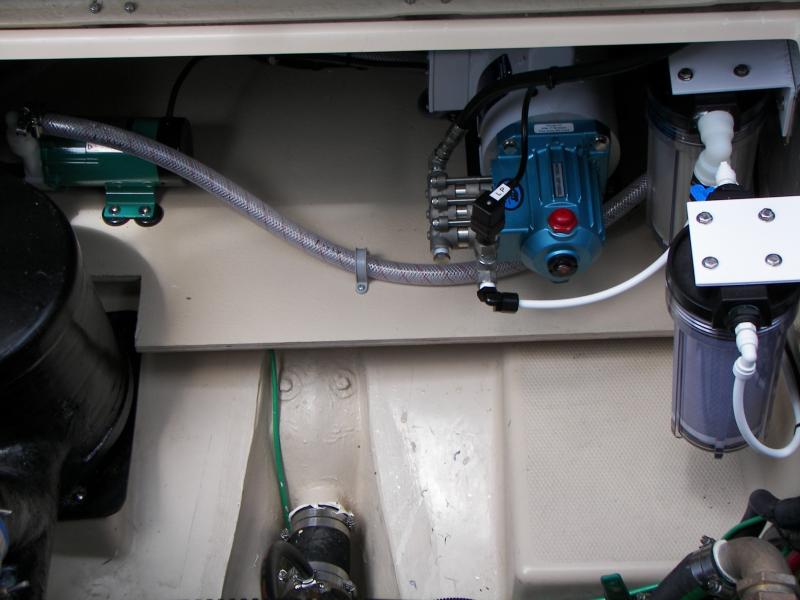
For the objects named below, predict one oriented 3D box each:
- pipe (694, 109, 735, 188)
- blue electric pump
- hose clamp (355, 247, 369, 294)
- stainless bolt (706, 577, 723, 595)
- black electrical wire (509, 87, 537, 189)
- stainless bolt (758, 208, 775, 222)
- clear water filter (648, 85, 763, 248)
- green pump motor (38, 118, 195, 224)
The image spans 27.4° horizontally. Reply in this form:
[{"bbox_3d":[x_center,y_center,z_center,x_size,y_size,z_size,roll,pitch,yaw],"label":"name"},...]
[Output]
[{"bbox_3d":[0.314,-0.146,1.649,0.039,0.065,0.055,-2,53,5],"label":"pipe"},{"bbox_3d":[0.178,-0.104,1.926,0.138,0.142,0.166,-2,53,5],"label":"blue electric pump"},{"bbox_3d":[-0.048,-0.039,1.999,0.014,0.029,0.056,-2,53,5],"label":"hose clamp"},{"bbox_3d":[0.324,0.294,1.690,0.013,0.013,0.016,-53,38,-1],"label":"stainless bolt"},{"bbox_3d":[0.141,-0.184,1.867,0.038,0.062,0.120,-2,53,5],"label":"black electrical wire"},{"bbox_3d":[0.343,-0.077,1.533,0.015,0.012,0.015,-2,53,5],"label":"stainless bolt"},{"bbox_3d":[0.332,-0.151,1.791,0.130,0.290,0.135,-2,53,5],"label":"clear water filter"},{"bbox_3d":[-0.362,-0.178,2.090,0.200,0.115,0.115,1,53,8],"label":"green pump motor"}]

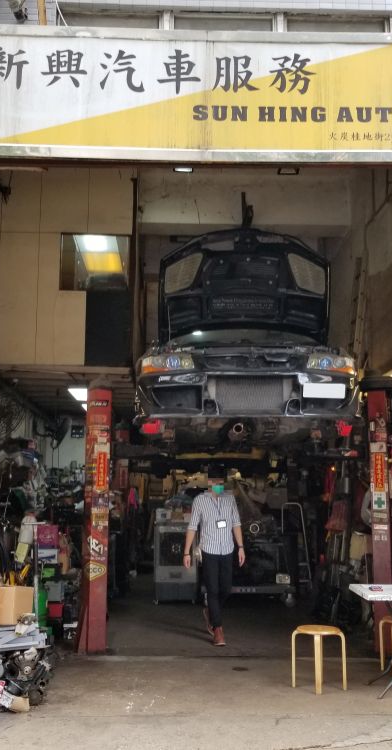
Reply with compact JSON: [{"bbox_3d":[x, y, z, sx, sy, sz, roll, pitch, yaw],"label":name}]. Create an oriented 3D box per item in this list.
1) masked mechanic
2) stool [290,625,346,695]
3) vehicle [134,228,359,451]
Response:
[{"bbox_3d":[0.172,1.742,7.454,0.570,1.730,0.480,1,-8,-6],"label":"masked mechanic"},{"bbox_3d":[0.945,2.195,5.809,0.390,0.440,0.390,1,-8,-1],"label":"stool"},{"bbox_3d":[0.371,-0.204,7.524,1.770,1.830,4.500,0,-8,0],"label":"vehicle"}]

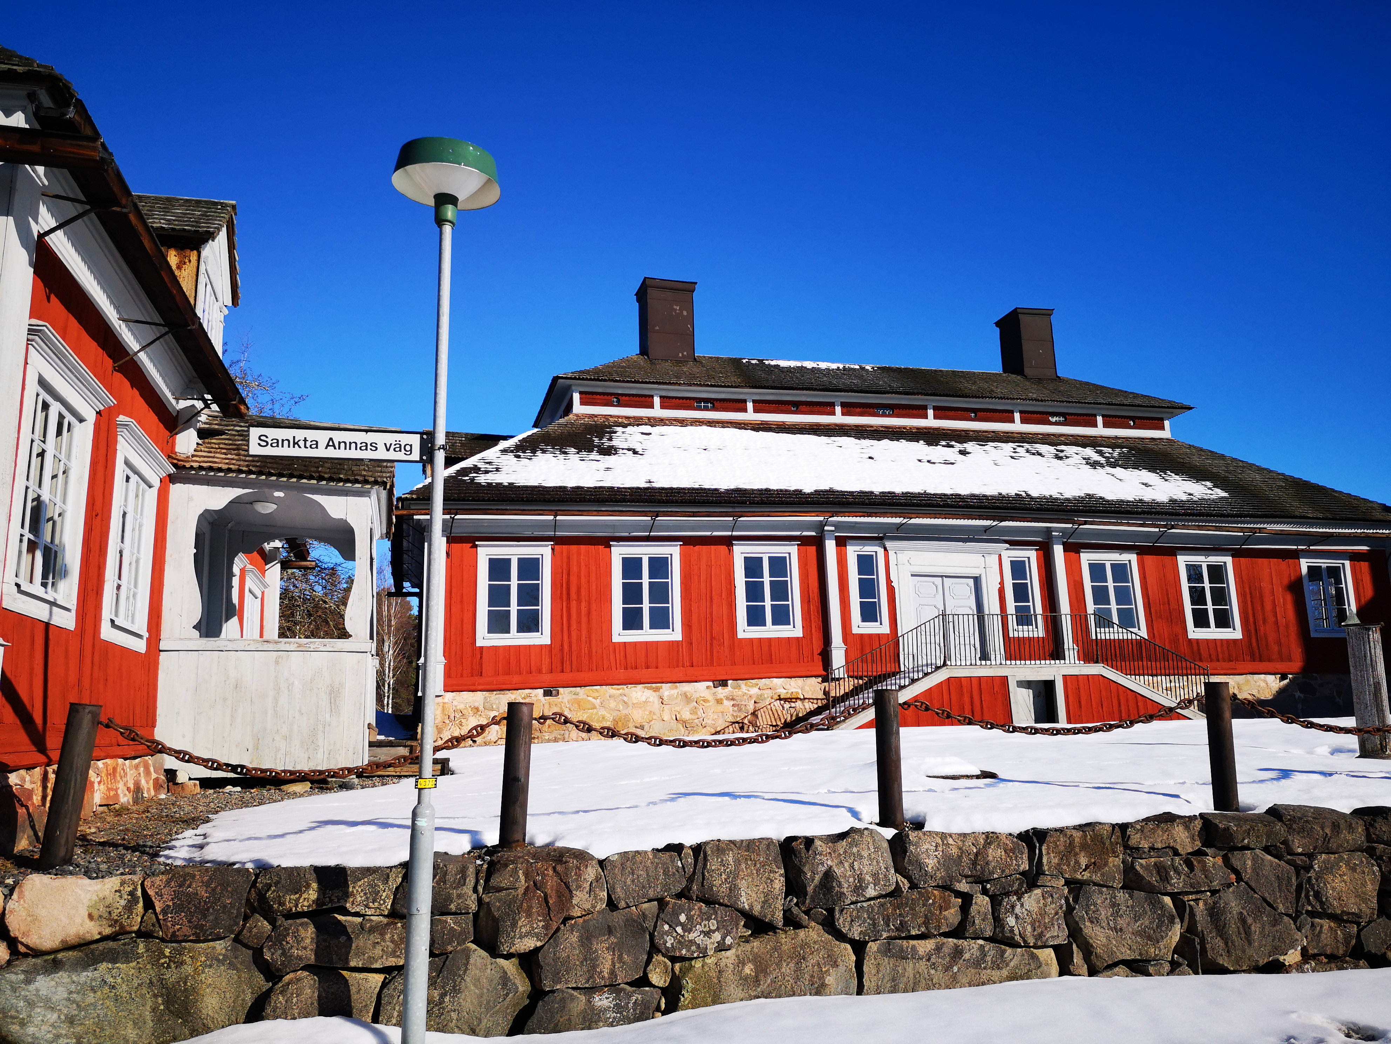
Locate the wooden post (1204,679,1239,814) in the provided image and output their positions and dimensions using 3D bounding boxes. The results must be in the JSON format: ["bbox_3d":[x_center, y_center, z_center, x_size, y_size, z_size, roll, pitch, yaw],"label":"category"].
[{"bbox_3d":[3.670,1.560,7.560,0.157,0.875,0.157,-4,-12,25],"label":"wooden post"}]

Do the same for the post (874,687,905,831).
[{"bbox_3d":[1.284,1.559,7.173,0.157,0.885,0.157,-2,-11,10],"label":"post"}]

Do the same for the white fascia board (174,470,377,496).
[{"bbox_3d":[-4.100,-0.364,10.680,1.950,0.115,0.060,3,-13,-23],"label":"white fascia board"}]

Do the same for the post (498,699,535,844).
[{"bbox_3d":[-1.084,1.532,6.600,0.157,0.850,0.157,3,-12,-9],"label":"post"}]

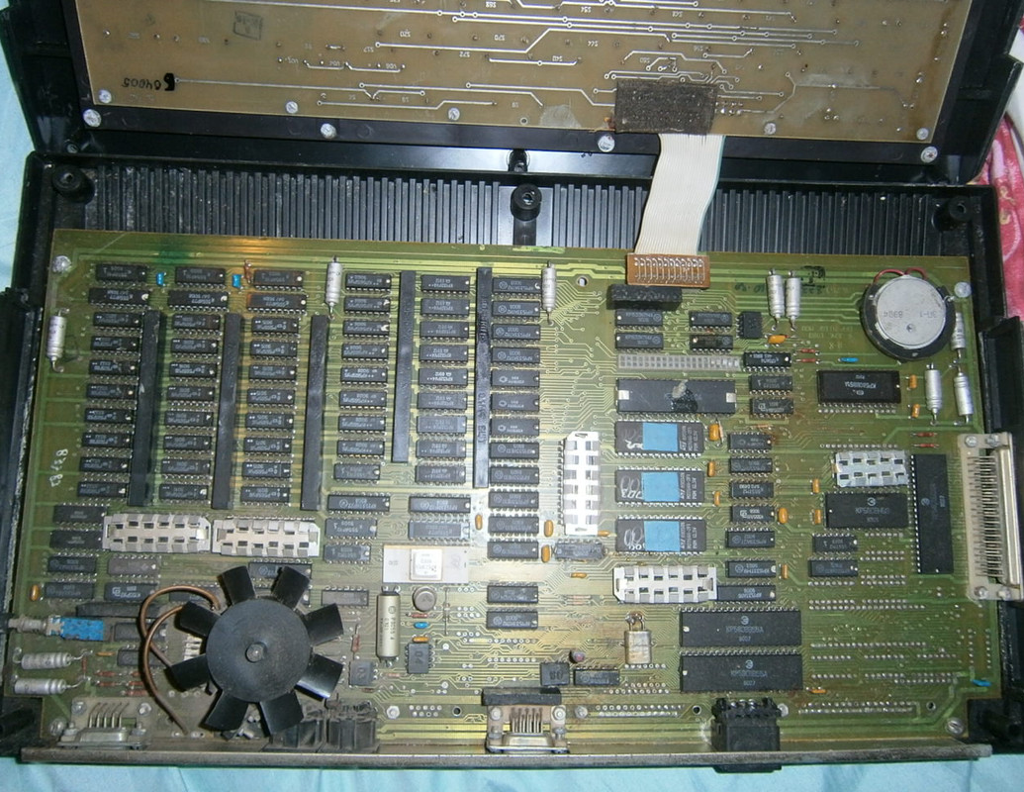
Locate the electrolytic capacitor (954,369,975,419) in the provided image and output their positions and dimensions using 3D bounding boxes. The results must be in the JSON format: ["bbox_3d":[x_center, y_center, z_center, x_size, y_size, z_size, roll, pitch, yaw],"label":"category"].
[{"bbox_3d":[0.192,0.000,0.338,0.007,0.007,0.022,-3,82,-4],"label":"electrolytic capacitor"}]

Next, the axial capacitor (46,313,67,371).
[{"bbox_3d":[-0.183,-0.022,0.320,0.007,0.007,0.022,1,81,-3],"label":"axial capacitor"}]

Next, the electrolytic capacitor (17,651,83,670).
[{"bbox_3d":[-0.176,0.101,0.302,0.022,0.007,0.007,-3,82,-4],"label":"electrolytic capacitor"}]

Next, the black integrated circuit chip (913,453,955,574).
[{"bbox_3d":[0.176,0.049,0.333,0.015,0.005,0.050,1,81,-3],"label":"black integrated circuit chip"}]

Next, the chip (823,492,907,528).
[{"bbox_3d":[0.149,0.048,0.334,0.035,0.005,0.015,1,82,-3],"label":"chip"}]

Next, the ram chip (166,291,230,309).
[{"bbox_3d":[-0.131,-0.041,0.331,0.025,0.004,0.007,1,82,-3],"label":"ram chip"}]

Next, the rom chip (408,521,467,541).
[{"bbox_3d":[-0.030,0.055,0.322,0.025,0.004,0.008,1,83,-3],"label":"rom chip"}]

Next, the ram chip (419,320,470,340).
[{"bbox_3d":[-0.028,-0.028,0.335,0.020,0.004,0.008,1,82,-3],"label":"ram chip"}]

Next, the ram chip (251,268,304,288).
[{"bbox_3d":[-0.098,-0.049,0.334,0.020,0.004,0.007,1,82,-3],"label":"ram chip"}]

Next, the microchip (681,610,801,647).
[{"bbox_3d":[0.094,0.095,0.324,0.051,0.005,0.014,1,82,-3],"label":"microchip"}]

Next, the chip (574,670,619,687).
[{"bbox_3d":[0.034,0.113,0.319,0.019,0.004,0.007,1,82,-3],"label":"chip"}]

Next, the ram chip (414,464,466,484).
[{"bbox_3d":[-0.029,0.032,0.327,0.020,0.004,0.008,1,82,-3],"label":"ram chip"}]

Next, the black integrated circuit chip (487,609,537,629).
[{"bbox_3d":[0.000,0.089,0.315,0.021,0.004,0.007,1,81,-3],"label":"black integrated circuit chip"}]

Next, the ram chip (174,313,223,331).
[{"bbox_3d":[-0.130,-0.030,0.328,0.019,0.004,0.007,1,81,-3],"label":"ram chip"}]

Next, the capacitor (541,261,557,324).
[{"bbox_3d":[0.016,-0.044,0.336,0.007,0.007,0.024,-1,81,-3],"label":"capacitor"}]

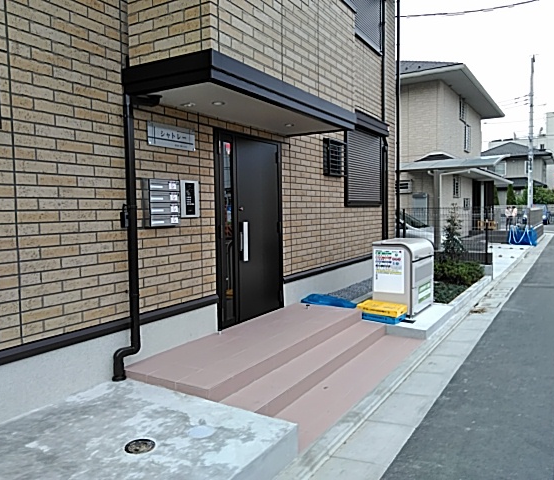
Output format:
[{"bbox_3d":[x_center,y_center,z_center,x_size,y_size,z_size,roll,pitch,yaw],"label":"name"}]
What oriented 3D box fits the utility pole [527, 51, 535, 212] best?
[{"bbox_3d":[16.705,-6.476,32.751,0.330,11.446,0.330,1,4,31],"label":"utility pole"}]

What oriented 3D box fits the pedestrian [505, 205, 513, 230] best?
[{"bbox_3d":[14.426,-1.329,31.000,0.450,1.500,0.320,1,4,31],"label":"pedestrian"}]

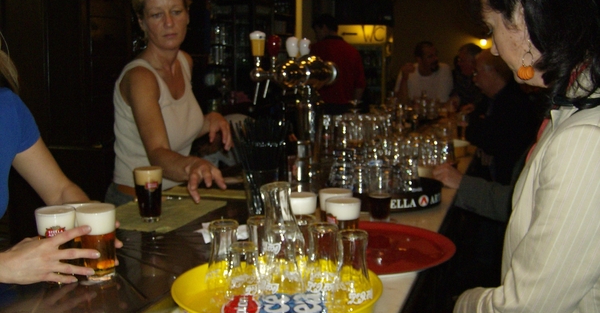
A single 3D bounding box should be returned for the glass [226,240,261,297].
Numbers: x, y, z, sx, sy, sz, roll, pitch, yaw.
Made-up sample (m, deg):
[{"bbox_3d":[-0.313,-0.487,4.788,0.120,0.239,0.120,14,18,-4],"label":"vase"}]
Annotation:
[{"bbox_3d":[-0.101,0.203,1.114,0.059,0.090,0.059,0,8,0],"label":"glass"}]

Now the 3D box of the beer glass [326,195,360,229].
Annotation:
[{"bbox_3d":[0.091,0.154,1.317,0.071,0.126,0.071,0,8,0],"label":"beer glass"}]

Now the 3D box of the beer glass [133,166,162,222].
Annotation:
[{"bbox_3d":[-0.379,0.096,1.565,0.069,0.125,0.069,0,8,0],"label":"beer glass"}]

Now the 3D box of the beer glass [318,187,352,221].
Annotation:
[{"bbox_3d":[0.082,0.142,1.404,0.071,0.126,0.071,0,8,0],"label":"beer glass"}]

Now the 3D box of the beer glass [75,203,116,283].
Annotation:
[{"bbox_3d":[-0.365,0.156,1.122,0.070,0.126,0.070,0,8,0],"label":"beer glass"}]

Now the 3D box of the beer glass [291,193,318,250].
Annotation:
[{"bbox_3d":[0.003,0.147,1.363,0.071,0.126,0.071,0,8,0],"label":"beer glass"}]

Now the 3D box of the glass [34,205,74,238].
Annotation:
[{"bbox_3d":[-0.431,0.158,1.105,0.070,0.126,0.070,0,8,0],"label":"glass"}]

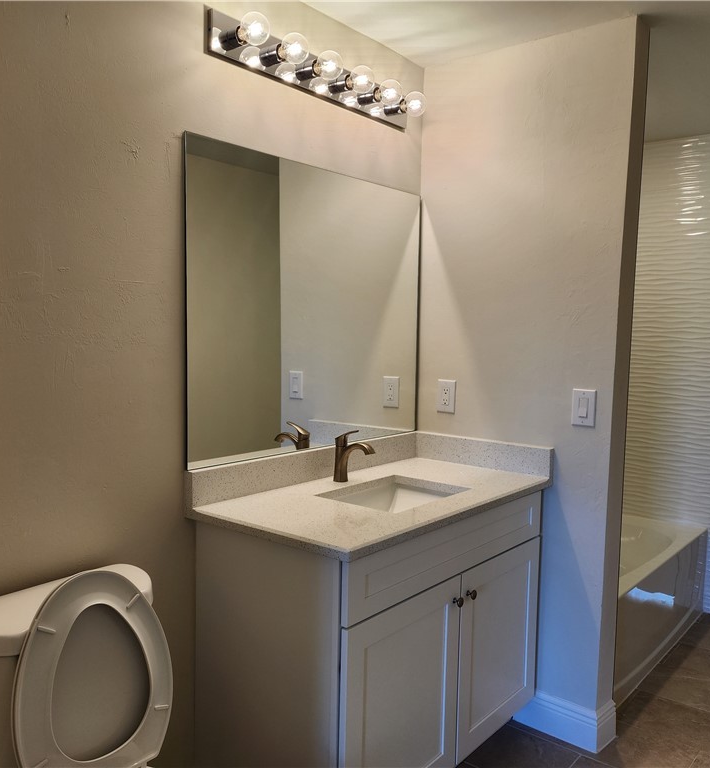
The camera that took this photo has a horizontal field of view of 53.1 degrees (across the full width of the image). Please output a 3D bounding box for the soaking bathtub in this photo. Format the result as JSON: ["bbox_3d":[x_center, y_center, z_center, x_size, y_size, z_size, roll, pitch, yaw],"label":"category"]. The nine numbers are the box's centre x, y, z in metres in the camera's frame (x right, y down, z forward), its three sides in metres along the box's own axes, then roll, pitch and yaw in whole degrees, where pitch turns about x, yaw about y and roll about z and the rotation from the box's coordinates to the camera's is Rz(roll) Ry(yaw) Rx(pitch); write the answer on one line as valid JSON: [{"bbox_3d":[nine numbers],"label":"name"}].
[{"bbox_3d":[1.023,0.944,3.267,0.757,0.440,1.429,5,6,40],"label":"soaking bathtub"}]

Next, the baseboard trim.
[{"bbox_3d":[0.740,1.152,2.515,0.315,0.145,0.148,5,6,40],"label":"baseboard trim"}]

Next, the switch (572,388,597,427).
[{"bbox_3d":[0.756,0.081,2.348,0.077,0.124,0.010,5,6,40],"label":"switch"}]

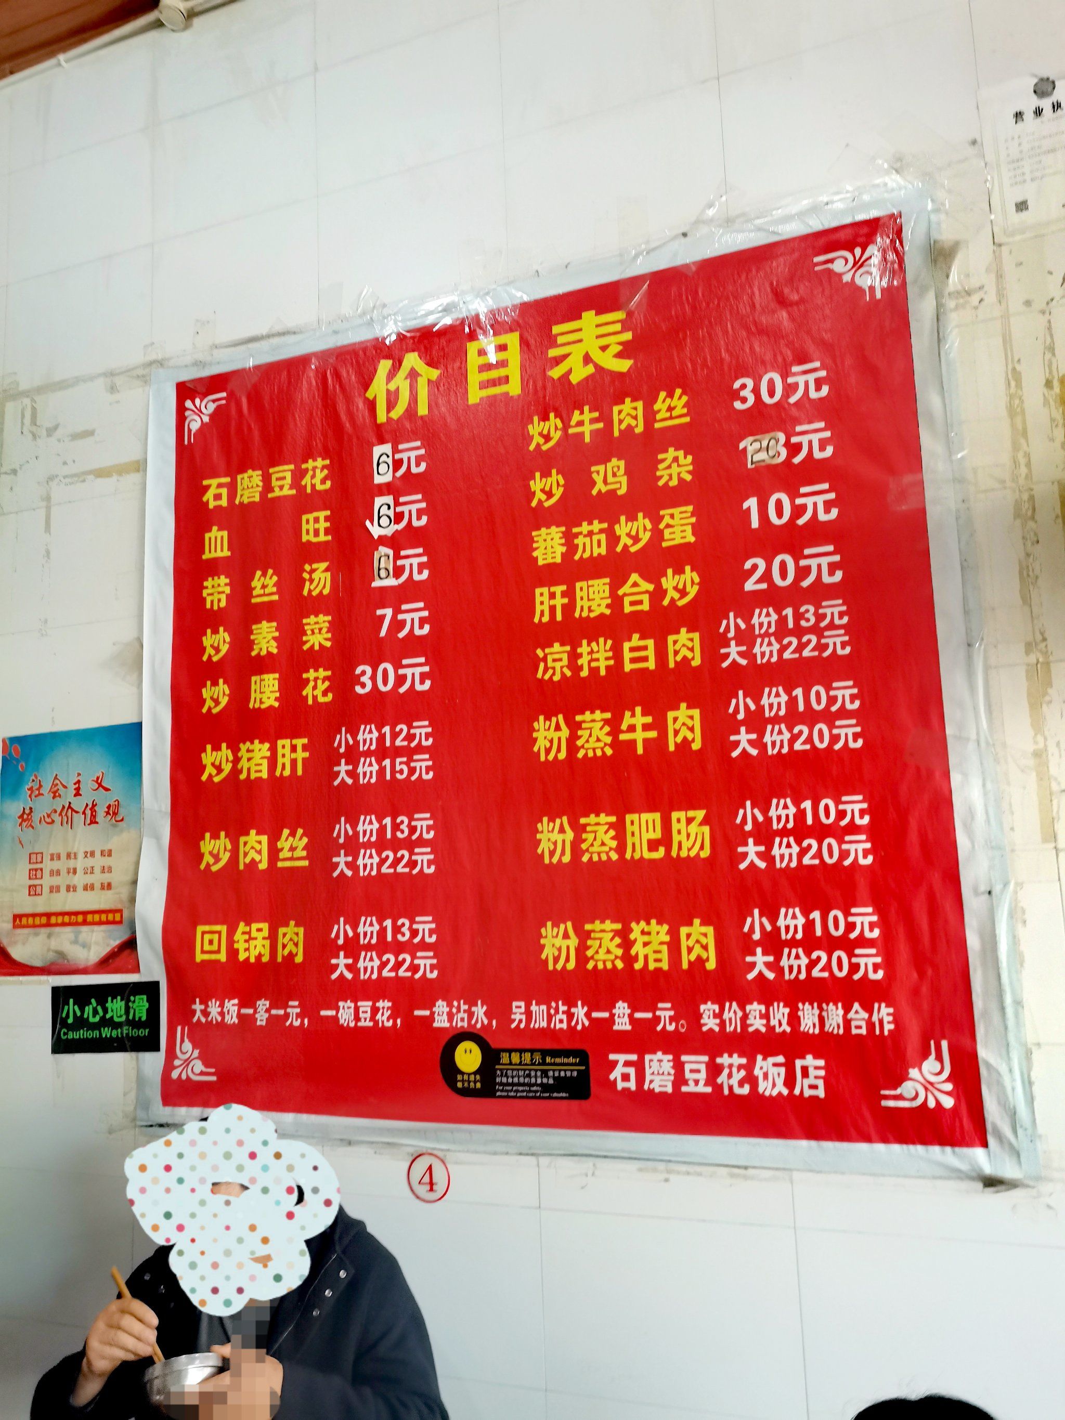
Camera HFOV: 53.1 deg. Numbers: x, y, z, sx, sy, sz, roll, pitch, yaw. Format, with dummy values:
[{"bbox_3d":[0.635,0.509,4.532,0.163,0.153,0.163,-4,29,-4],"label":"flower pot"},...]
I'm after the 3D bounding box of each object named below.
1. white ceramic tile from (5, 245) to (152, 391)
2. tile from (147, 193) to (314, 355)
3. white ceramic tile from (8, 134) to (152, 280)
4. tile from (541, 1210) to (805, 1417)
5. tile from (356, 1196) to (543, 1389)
[{"bbox_3d":[-1.106,-0.938,2.588,0.450,0.300,0.010,-5,-9,20],"label":"white ceramic tile"},{"bbox_3d":[-0.685,-0.977,2.434,0.450,0.300,0.010,-5,-9,20],"label":"tile"},{"bbox_3d":[-1.117,-1.234,2.634,0.450,0.300,0.010,-5,-9,20],"label":"white ceramic tile"},{"bbox_3d":[0.234,1.019,1.809,0.450,0.300,0.010,-5,-9,20],"label":"tile"},{"bbox_3d":[-0.187,1.058,1.963,0.450,0.300,0.010,-5,-9,20],"label":"tile"}]

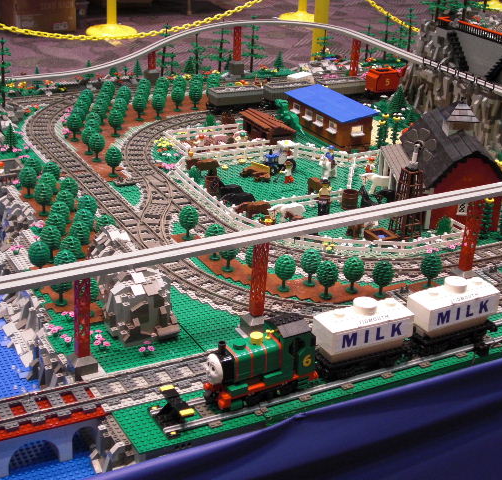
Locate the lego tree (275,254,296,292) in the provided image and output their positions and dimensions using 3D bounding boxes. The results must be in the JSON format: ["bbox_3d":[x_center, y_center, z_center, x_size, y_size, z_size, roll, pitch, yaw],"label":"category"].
[{"bbox_3d":[0.054,0.051,1.511,0.033,0.064,0.033,4,25,2],"label":"lego tree"}]

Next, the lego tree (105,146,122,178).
[{"bbox_3d":[-0.276,-0.158,1.924,0.033,0.064,0.033,0,25,-8],"label":"lego tree"}]

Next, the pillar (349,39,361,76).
[{"bbox_3d":[0.286,-0.509,2.659,0.017,0.111,0.017,-9,27,-27],"label":"pillar"}]

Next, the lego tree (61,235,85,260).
[{"bbox_3d":[-0.283,0.022,1.515,0.033,0.062,0.033,-9,27,-27],"label":"lego tree"}]

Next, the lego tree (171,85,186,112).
[{"bbox_3d":[-0.176,-0.339,2.321,0.034,0.059,0.034,1,25,-4],"label":"lego tree"}]

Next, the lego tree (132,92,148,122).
[{"bbox_3d":[-0.262,-0.313,2.265,0.033,0.064,0.033,0,25,-7],"label":"lego tree"}]

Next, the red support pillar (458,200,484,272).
[{"bbox_3d":[0.350,-0.007,1.527,0.017,0.114,0.017,-10,27,-27],"label":"red support pillar"}]

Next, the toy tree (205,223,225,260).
[{"bbox_3d":[-0.059,0.002,1.595,0.033,0.062,0.033,3,24,-1],"label":"toy tree"}]

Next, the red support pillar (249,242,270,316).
[{"bbox_3d":[0.012,0.053,1.356,0.017,0.114,0.017,-10,27,-27],"label":"red support pillar"}]

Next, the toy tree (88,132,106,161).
[{"bbox_3d":[-0.317,-0.193,1.989,0.033,0.062,0.033,-9,27,-27],"label":"toy tree"}]

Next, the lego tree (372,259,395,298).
[{"bbox_3d":[0.203,0.059,1.486,0.033,0.060,0.033,2,24,-1],"label":"lego tree"}]

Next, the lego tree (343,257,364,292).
[{"bbox_3d":[0.160,0.055,1.498,0.034,0.059,0.034,6,25,6],"label":"lego tree"}]

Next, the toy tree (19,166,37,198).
[{"bbox_3d":[-0.413,-0.107,1.784,0.033,0.062,0.033,-9,27,-27],"label":"toy tree"}]

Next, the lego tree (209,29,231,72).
[{"bbox_3d":[-0.083,-0.534,2.670,0.066,0.146,0.066,2,25,-2],"label":"lego tree"}]

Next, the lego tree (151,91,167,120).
[{"bbox_3d":[-0.219,-0.317,2.279,0.033,0.064,0.033,1,25,-6],"label":"lego tree"}]

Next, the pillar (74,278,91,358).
[{"bbox_3d":[-0.216,0.095,1.233,0.017,0.117,0.017,-9,27,-27],"label":"pillar"}]

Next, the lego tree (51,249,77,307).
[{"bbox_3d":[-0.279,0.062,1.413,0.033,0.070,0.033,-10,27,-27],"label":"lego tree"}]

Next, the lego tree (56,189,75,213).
[{"bbox_3d":[-0.328,-0.058,1.687,0.033,0.060,0.033,-10,27,-27],"label":"lego tree"}]

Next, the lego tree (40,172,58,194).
[{"bbox_3d":[-0.371,-0.095,1.762,0.033,0.060,0.033,-10,27,-27],"label":"lego tree"}]

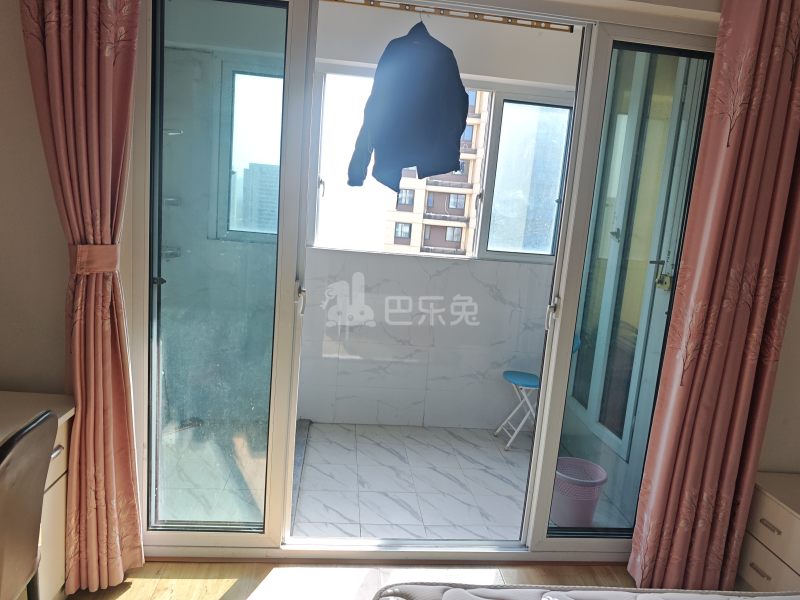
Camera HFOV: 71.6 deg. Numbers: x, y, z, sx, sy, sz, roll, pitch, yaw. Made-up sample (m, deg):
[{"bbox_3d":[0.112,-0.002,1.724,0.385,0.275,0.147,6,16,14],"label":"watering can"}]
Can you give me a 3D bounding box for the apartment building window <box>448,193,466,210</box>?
[{"bbox_3d":[5.214,-8.932,50.300,1.470,1.420,0.150,5,9,-3],"label":"apartment building window"}]

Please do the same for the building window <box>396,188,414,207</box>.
[{"bbox_3d":[0.497,-8.779,47.527,1.480,1.320,0.150,4,9,-6],"label":"building window"}]

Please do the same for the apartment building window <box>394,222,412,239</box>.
[{"bbox_3d":[0.312,-6.202,49.500,1.470,1.320,0.150,5,9,-3],"label":"apartment building window"}]

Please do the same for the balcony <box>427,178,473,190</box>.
[{"bbox_3d":[4.341,-10.020,48.095,3.950,0.650,1.100,4,9,-6],"label":"balcony"}]

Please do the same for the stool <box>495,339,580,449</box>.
[{"bbox_3d":[0.893,0.583,3.609,0.455,0.776,0.320,4,9,-6],"label":"stool"}]

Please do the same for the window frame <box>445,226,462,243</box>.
[{"bbox_3d":[4.852,-5.892,49.753,1.460,1.300,0.150,4,9,-6],"label":"window frame"}]

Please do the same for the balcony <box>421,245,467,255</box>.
[{"bbox_3d":[3.881,-4.398,49.015,3.950,0.620,1.100,4,9,-6],"label":"balcony"}]

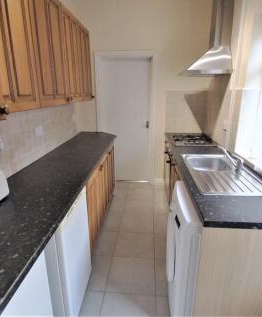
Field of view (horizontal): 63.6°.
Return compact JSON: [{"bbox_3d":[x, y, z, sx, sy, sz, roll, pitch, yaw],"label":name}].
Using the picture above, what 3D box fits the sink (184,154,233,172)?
[{"bbox_3d":[0.751,0.110,2.060,0.440,0.165,0.530,1,17,4],"label":"sink"}]

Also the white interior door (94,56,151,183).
[{"bbox_3d":[-0.093,-0.564,3.561,0.805,2.030,0.055,1,17,4],"label":"white interior door"}]

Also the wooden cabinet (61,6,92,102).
[{"bbox_3d":[-0.748,-1.133,2.511,0.320,0.905,0.985,1,17,4],"label":"wooden cabinet"}]

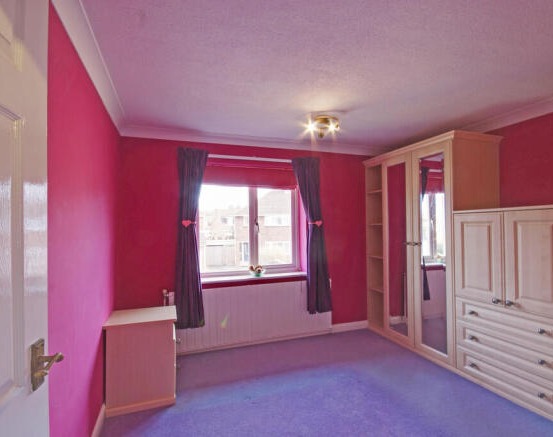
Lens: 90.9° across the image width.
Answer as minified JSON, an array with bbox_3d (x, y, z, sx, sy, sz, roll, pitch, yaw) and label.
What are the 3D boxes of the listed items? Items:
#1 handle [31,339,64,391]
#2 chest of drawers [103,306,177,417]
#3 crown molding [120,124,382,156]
[{"bbox_3d":[-0.607,0.395,0.710,0.060,0.118,0.110,0,-2,-12],"label":"handle"},{"bbox_3d":[-1.039,1.073,2.125,0.475,0.627,0.377,1,-2,-22],"label":"chest of drawers"},{"bbox_3d":[0.063,-0.871,3.172,3.283,0.127,0.118,1,-2,-19],"label":"crown molding"}]

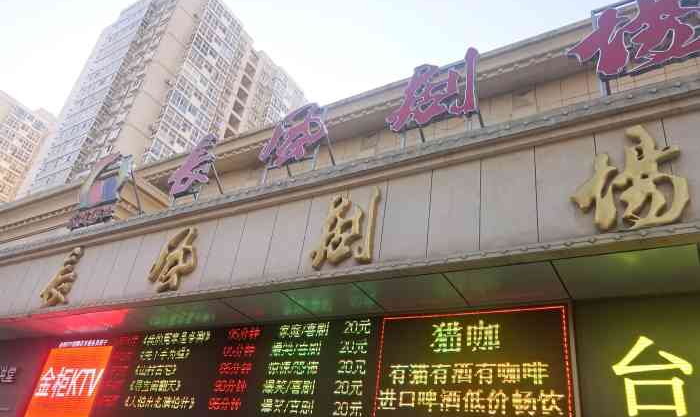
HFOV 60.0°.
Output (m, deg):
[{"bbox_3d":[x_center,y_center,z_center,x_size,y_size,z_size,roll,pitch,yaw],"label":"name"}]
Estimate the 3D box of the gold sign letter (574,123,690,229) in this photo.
[{"bbox_3d":[2.668,-0.276,5.885,1.022,1.154,0.130,-11,-36,31],"label":"gold sign letter"}]

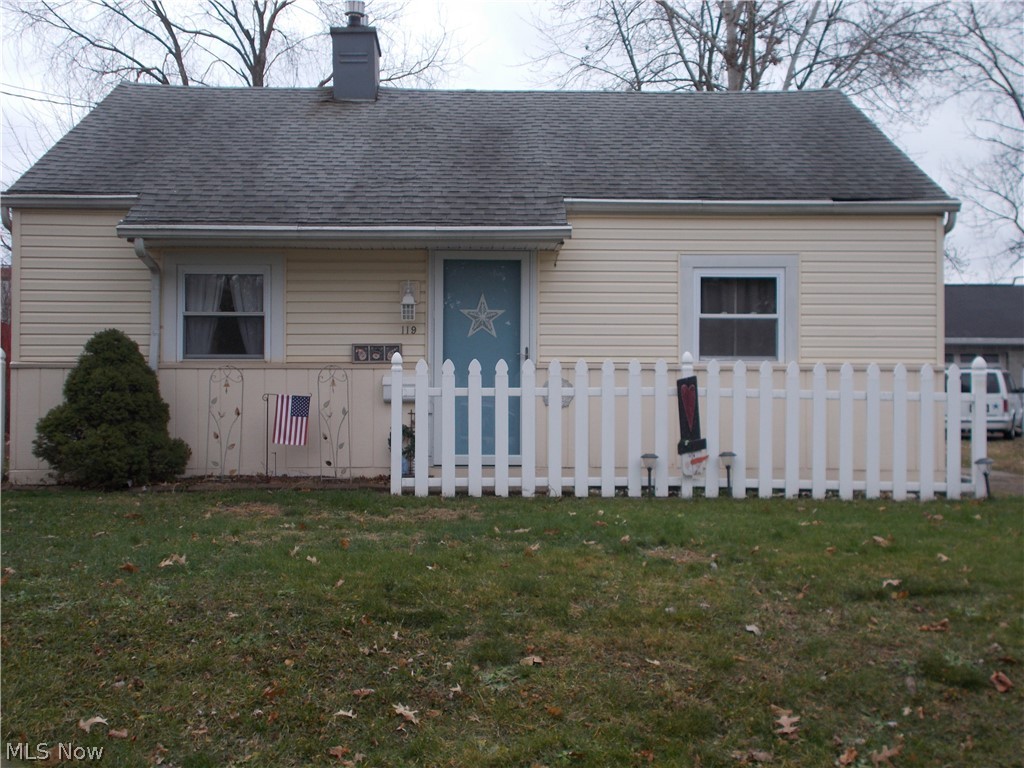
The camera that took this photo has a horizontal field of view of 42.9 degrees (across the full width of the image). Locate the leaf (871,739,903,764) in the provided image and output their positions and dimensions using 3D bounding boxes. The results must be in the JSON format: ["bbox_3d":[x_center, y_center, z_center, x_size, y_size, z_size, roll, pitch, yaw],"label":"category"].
[{"bbox_3d":[1.264,1.241,4.383,0.115,0.040,0.130,0,-1,0],"label":"leaf"}]

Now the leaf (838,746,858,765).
[{"bbox_3d":[1.125,1.242,4.353,0.070,0.035,0.075,0,-1,0],"label":"leaf"}]

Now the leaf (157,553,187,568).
[{"bbox_3d":[-2.063,1.073,7.910,0.160,0.045,0.120,0,-1,0],"label":"leaf"}]

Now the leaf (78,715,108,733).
[{"bbox_3d":[-1.507,1.226,4.688,0.105,0.035,0.080,0,-1,0],"label":"leaf"}]

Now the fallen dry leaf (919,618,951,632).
[{"bbox_3d":[1.980,1.132,6.100,0.145,0.045,0.110,0,0,-2],"label":"fallen dry leaf"}]

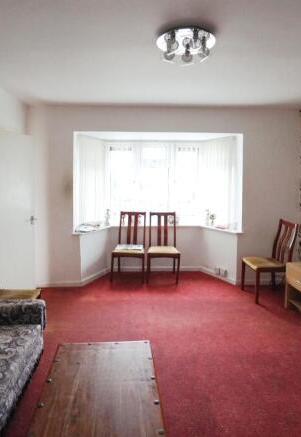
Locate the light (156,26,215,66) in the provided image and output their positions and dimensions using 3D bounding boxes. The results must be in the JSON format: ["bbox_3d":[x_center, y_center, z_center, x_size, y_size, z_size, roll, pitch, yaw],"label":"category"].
[{"bbox_3d":[0.228,-1.094,1.761,0.385,0.110,0.385,0,7,0],"label":"light"}]

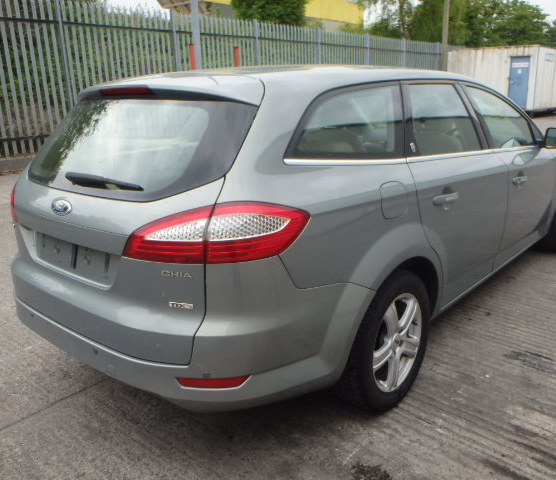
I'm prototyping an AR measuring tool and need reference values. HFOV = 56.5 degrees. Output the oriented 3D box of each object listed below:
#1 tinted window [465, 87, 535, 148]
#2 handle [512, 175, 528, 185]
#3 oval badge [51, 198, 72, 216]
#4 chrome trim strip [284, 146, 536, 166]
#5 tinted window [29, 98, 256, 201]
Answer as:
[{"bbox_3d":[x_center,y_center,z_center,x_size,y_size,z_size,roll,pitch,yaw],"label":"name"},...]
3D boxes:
[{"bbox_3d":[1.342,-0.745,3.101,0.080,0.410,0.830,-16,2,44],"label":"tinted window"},{"bbox_3d":[1.486,-0.376,3.175,0.055,0.050,0.225,11,20,40],"label":"handle"},{"bbox_3d":[-0.815,-0.124,1.948,0.150,0.066,0.020,11,-8,40],"label":"oval badge"},{"bbox_3d":[0.894,-0.440,2.577,0.070,0.080,2.550,11,16,40],"label":"chrome trim strip"},{"bbox_3d":[-0.668,-0.367,2.067,1.310,0.460,0.130,11,-19,40],"label":"tinted window"}]

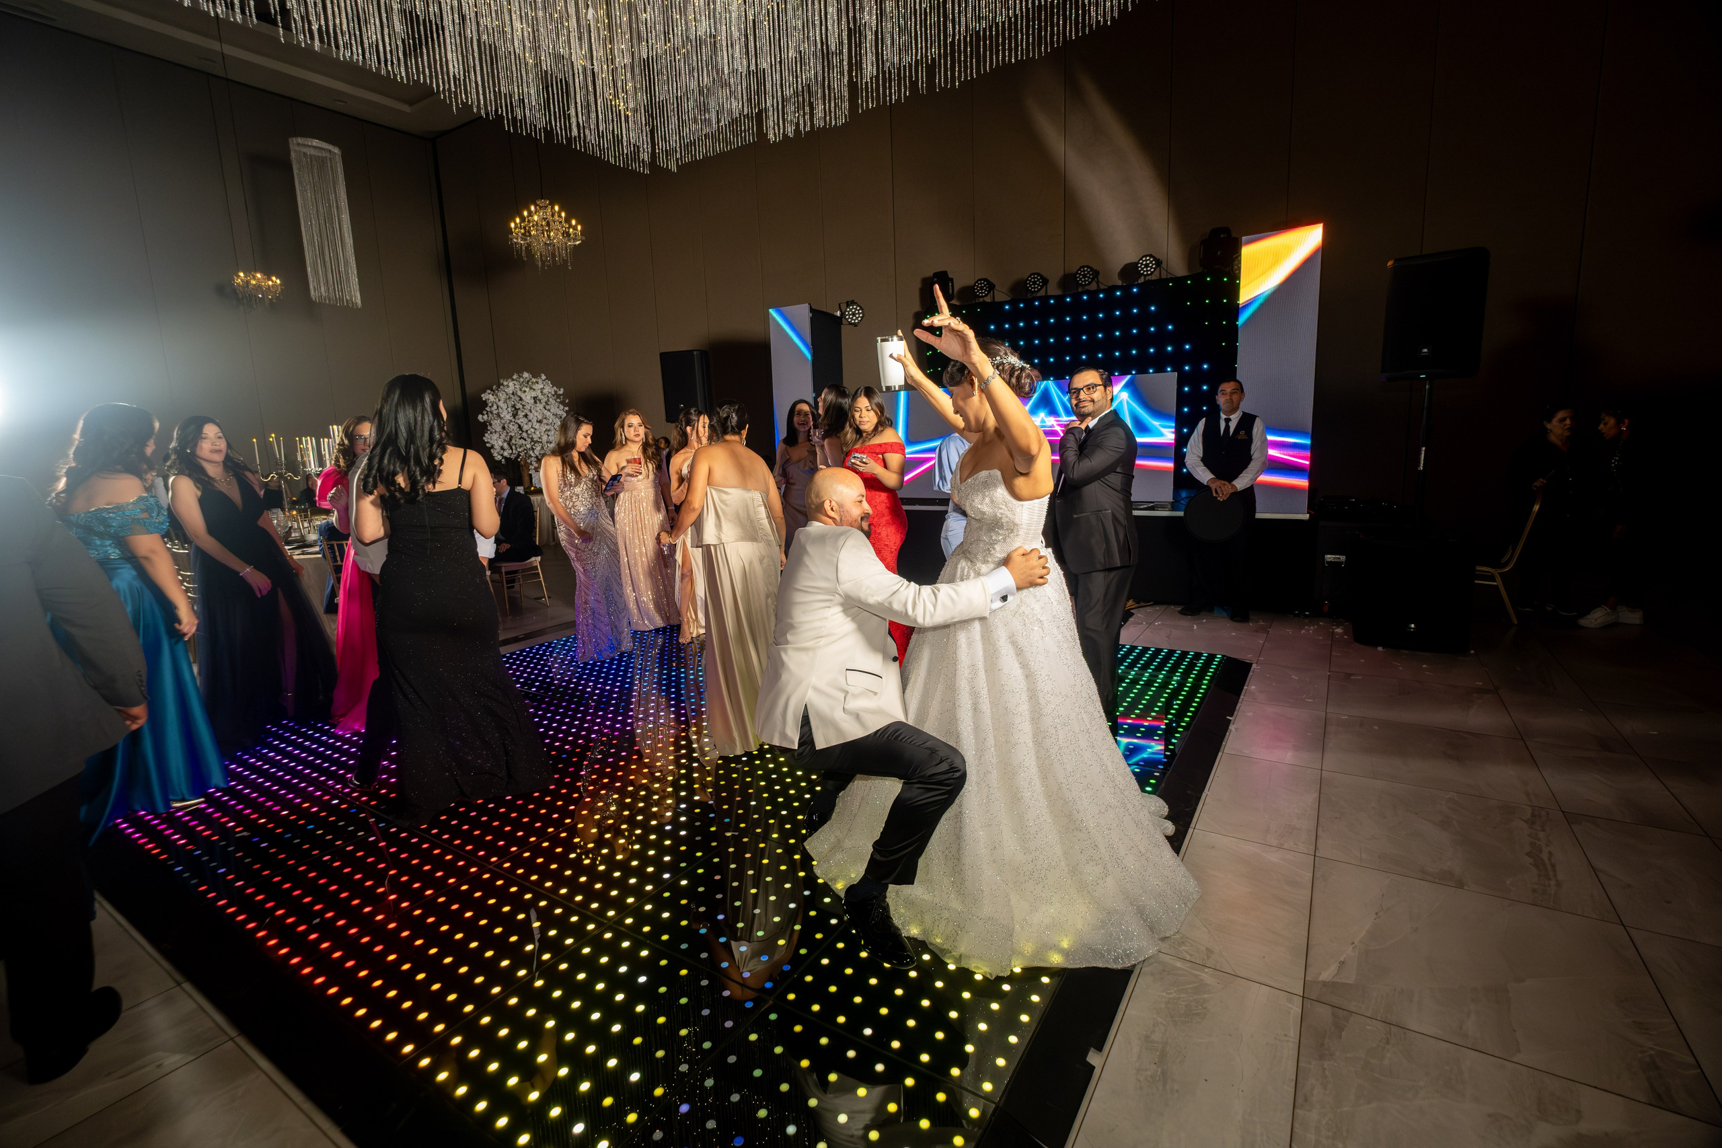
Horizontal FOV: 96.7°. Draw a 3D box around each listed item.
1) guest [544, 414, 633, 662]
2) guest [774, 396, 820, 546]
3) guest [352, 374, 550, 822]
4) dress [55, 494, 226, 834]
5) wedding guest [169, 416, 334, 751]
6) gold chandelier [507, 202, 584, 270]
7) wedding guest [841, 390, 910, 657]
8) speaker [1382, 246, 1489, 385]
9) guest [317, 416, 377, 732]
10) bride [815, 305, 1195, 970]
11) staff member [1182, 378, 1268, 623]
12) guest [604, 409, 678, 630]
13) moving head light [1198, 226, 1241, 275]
[{"bbox_3d":[-1.841,-0.253,5.175,0.460,1.630,0.460,8,14,43],"label":"guest"},{"bbox_3d":[-0.418,-0.443,5.792,0.460,1.709,0.360,-5,10,-14],"label":"guest"},{"bbox_3d":[-1.673,0.073,3.092,0.680,1.690,0.560,-7,11,-26],"label":"guest"},{"bbox_3d":[-2.945,0.309,3.099,0.500,1.270,0.520,2,11,20],"label":"dress"},{"bbox_3d":[-3.094,0.022,3.820,0.520,1.590,0.540,4,12,29],"label":"wedding guest"},{"bbox_3d":[-3.626,-3.909,8.813,0.790,0.740,0.790,4,12,32],"label":"gold chandelier"},{"bbox_3d":[0.035,-0.138,4.040,0.460,1.670,0.380,5,13,36],"label":"wedding guest"},{"bbox_3d":[3.573,-1.583,4.794,0.450,0.705,0.380,4,11,32],"label":"speaker"},{"bbox_3d":[-2.536,-0.040,4.024,0.520,1.600,0.450,-11,13,-40],"label":"guest"},{"bbox_3d":[0.422,0.040,2.469,1.220,1.850,1.150,-4,10,-11],"label":"bride"},{"bbox_3d":[2.724,-0.540,5.766,0.600,1.750,0.400,4,11,32],"label":"staff member"},{"bbox_3d":[-1.717,-0.421,5.939,0.500,1.680,0.420,-4,10,-11],"label":"guest"},{"bbox_3d":[3.077,-2.763,6.554,0.310,0.370,0.280,4,12,32],"label":"moving head light"}]

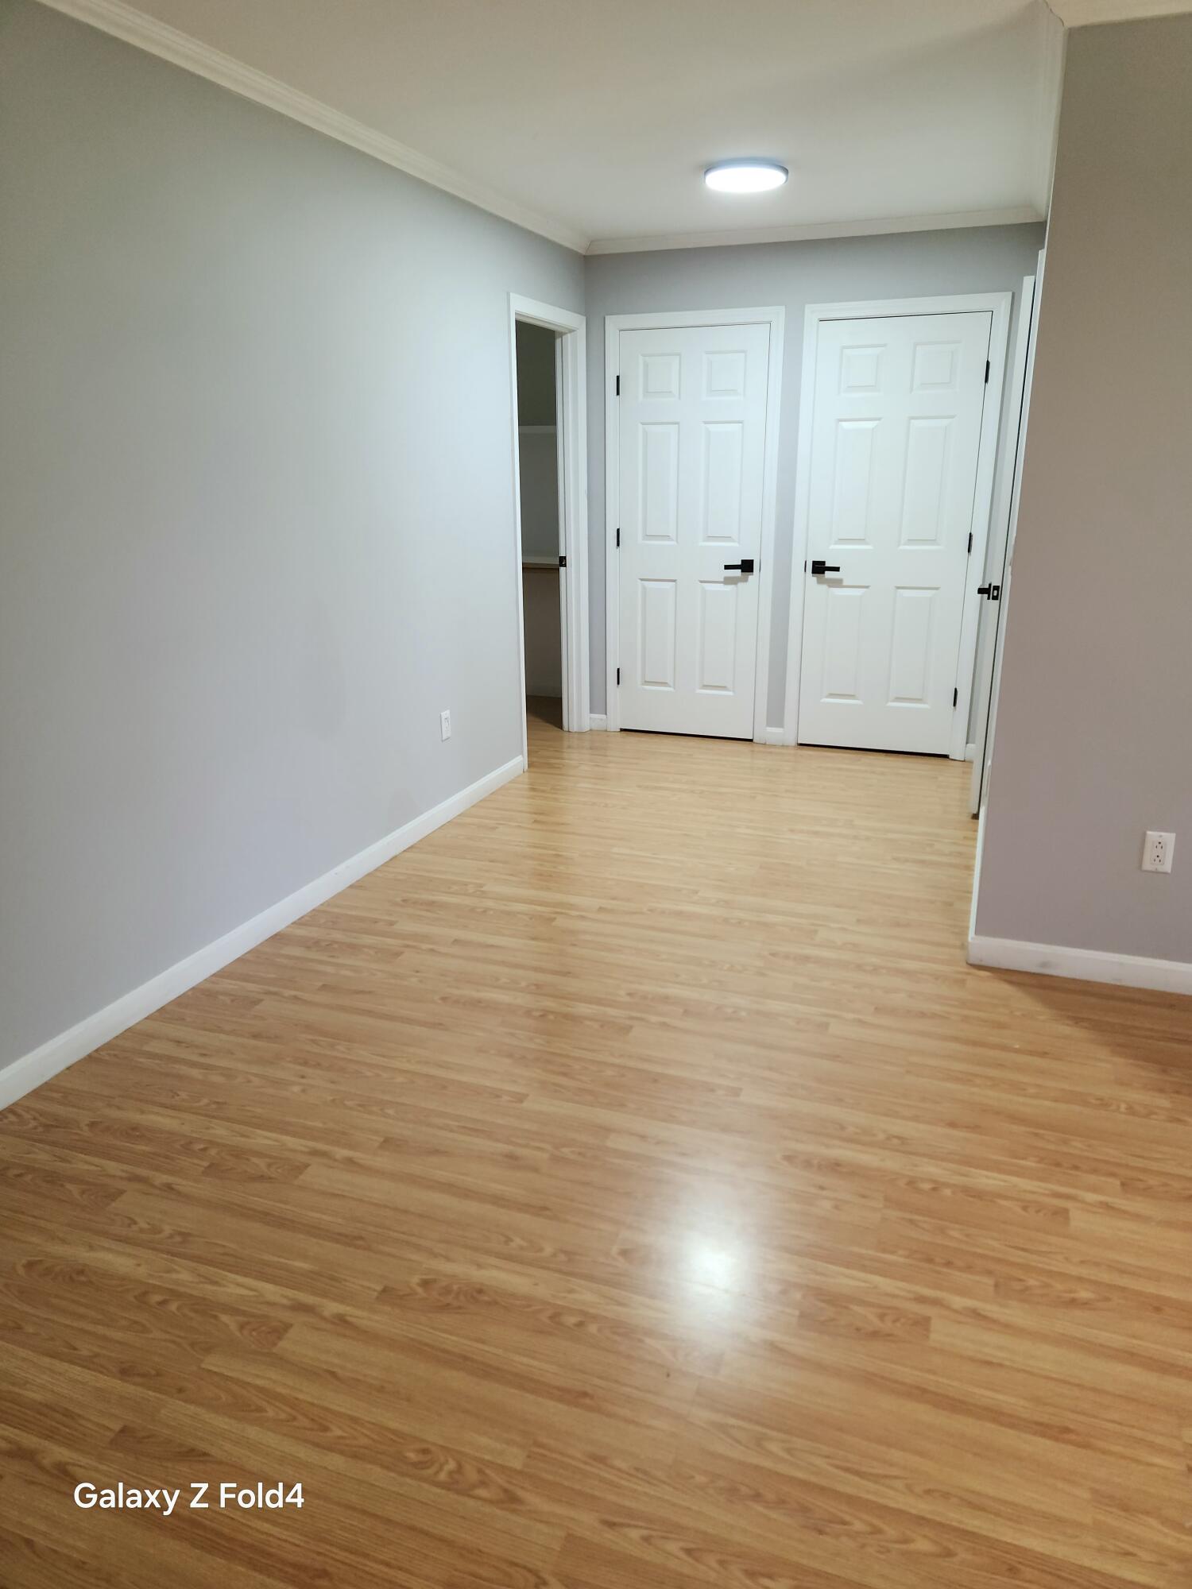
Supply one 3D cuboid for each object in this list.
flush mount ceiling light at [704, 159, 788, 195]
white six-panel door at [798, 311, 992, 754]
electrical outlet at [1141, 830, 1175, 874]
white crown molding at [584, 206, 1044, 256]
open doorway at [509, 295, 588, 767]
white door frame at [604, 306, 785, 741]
[{"bbox_3d":[0.551,-2.268,3.871,0.302,0.042,0.302,0,18,0],"label":"flush mount ceiling light"},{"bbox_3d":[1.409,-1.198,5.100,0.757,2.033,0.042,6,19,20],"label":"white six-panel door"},{"bbox_3d":[1.534,0.160,2.874,0.071,0.115,0.009,6,19,20],"label":"electrical outlet"},{"bbox_3d":[0.923,-2.560,4.802,2.100,0.056,0.058,6,19,20],"label":"white crown molding"},{"bbox_3d":[-0.252,-1.251,5.210,0.135,2.118,0.860,6,19,20],"label":"open doorway"},{"bbox_3d":[0.493,-1.334,5.453,0.895,2.118,0.120,6,19,20],"label":"white door frame"}]

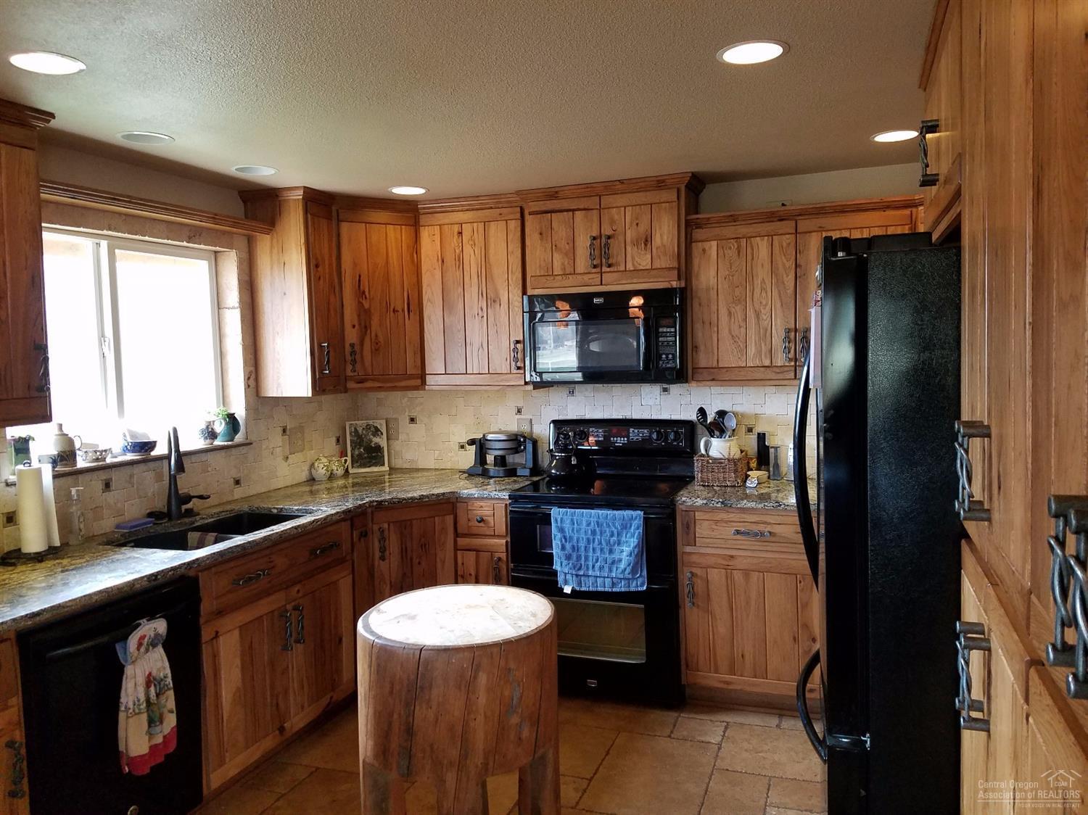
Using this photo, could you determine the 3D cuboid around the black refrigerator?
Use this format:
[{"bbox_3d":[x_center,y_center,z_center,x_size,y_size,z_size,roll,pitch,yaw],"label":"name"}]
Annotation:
[{"bbox_3d":[1.128,0.483,2.133,0.880,1.770,0.900,0,4,20],"label":"black refrigerator"}]

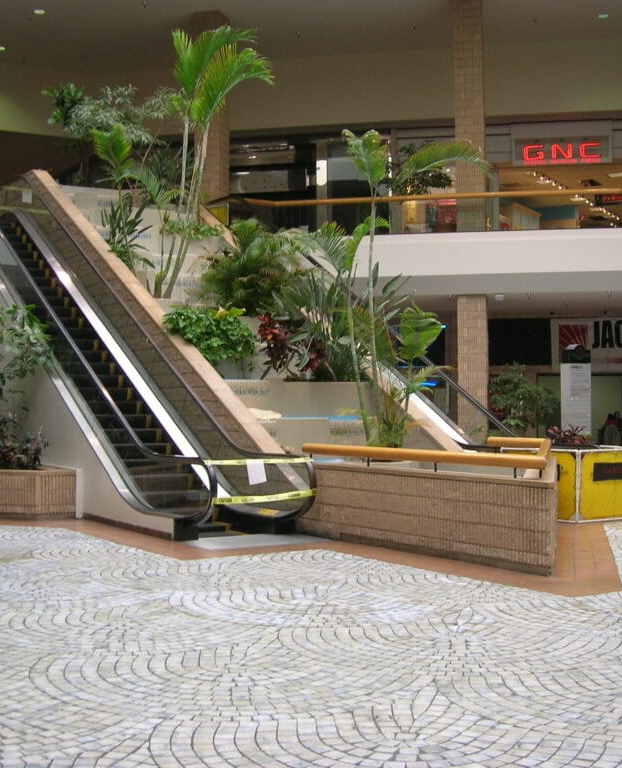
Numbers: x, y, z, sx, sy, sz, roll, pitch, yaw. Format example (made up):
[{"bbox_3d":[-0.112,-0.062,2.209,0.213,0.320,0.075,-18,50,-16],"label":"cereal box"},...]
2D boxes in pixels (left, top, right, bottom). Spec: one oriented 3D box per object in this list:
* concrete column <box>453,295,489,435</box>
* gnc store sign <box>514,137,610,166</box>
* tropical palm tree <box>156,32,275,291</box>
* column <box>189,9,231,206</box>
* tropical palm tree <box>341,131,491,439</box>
[{"bbox_3d":[3.902,-0.060,25.600,0.670,4.120,0.670,0,-1,12],"label":"concrete column"},{"bbox_3d":[6.728,-6.244,28.600,2.520,0.780,0.200,0,-1,12],"label":"gnc store sign"},{"bbox_3d":[-1.686,-3.886,18.600,2.000,4.700,1.800,0,-1,-6],"label":"tropical palm tree"},{"bbox_3d":[-2.769,-6.881,29.735,0.800,7.300,0.800,0,-1,12],"label":"column"},{"bbox_3d":[1.386,-1.237,14.400,1.980,4.300,1.700,0,-1,0],"label":"tropical palm tree"}]

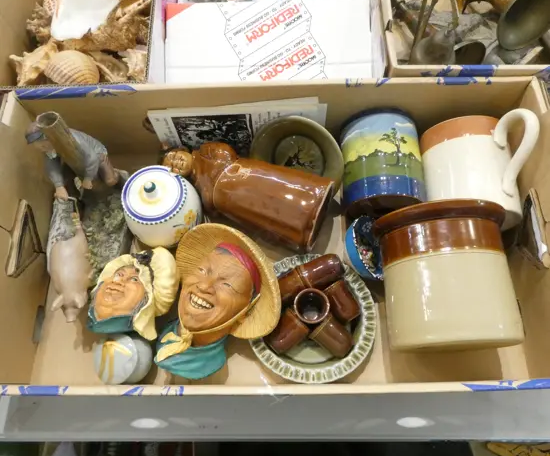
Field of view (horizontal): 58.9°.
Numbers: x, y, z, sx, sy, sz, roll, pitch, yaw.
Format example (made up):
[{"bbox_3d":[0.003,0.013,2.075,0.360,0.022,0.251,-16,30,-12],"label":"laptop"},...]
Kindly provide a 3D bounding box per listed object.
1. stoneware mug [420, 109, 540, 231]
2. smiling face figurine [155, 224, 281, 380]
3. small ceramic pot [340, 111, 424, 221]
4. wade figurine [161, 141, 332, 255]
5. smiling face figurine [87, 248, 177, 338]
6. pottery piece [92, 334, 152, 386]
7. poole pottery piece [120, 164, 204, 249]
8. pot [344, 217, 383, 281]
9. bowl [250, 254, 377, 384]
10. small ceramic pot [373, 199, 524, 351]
[{"bbox_3d":[0.229,-0.060,0.538,0.115,0.090,0.102,-11,66,26],"label":"stoneware mug"},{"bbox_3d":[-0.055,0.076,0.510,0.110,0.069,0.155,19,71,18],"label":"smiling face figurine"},{"bbox_3d":[0.122,-0.072,0.555,0.091,0.091,0.099,1,69,4],"label":"small ceramic pot"},{"bbox_3d":[-0.030,-0.040,0.557,0.187,0.080,0.080,20,47,11],"label":"wade figurine"},{"bbox_3d":[-0.146,0.071,0.520,0.080,0.059,0.097,18,70,24],"label":"smiling face figurine"},{"bbox_3d":[-0.160,0.137,0.515,0.056,0.043,0.056,-7,68,17],"label":"pottery piece"},{"bbox_3d":[-0.128,-0.022,0.553,0.085,0.091,0.085,-5,60,12],"label":"poole pottery piece"},{"bbox_3d":[0.100,0.023,0.530,0.037,0.071,0.071,-20,63,37],"label":"pot"},{"bbox_3d":[0.042,0.099,0.526,0.134,0.029,0.134,-1,69,3],"label":"bowl"},{"bbox_3d":[0.174,0.049,0.485,0.130,0.130,0.126,0,66,3],"label":"small ceramic pot"}]

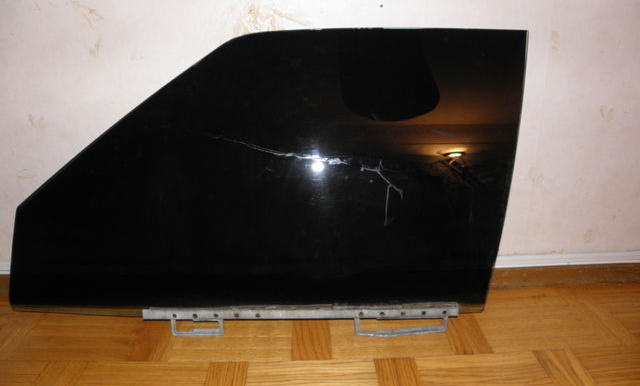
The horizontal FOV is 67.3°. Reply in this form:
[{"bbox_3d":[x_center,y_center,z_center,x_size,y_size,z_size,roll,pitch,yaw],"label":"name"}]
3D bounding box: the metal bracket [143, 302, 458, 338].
[{"bbox_3d":[-0.034,0.219,0.830,0.540,0.057,0.030,-1,2,-1],"label":"metal bracket"}]

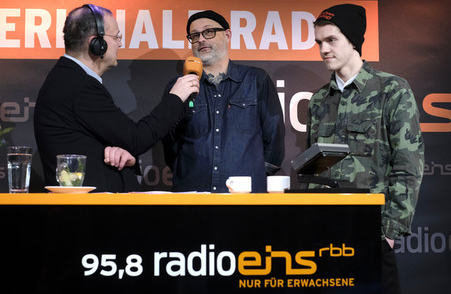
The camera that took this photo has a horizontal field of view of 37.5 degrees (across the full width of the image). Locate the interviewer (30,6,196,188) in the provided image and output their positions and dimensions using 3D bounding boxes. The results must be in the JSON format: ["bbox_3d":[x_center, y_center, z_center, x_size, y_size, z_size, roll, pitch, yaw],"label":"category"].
[{"bbox_3d":[-0.434,0.339,2.472,0.640,1.780,0.520,2,-5,-22],"label":"interviewer"}]

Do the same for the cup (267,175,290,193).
[{"bbox_3d":[0.184,0.133,2.310,0.080,0.060,0.100,0,-5,0],"label":"cup"}]

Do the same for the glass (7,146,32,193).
[{"bbox_3d":[-0.657,0.072,2.120,0.080,0.150,0.080,0,-5,0],"label":"glass"}]

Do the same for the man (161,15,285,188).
[{"bbox_3d":[-0.009,0.324,2.800,0.550,1.840,0.360,-1,-5,10],"label":"man"}]

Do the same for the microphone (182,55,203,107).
[{"bbox_3d":[-0.128,-0.253,2.600,0.078,0.215,0.078,2,-28,0],"label":"microphone"}]

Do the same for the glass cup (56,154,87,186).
[{"bbox_3d":[-0.492,0.077,2.120,0.092,0.105,0.100,0,-5,0],"label":"glass cup"}]

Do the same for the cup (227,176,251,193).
[{"bbox_3d":[0.045,0.133,2.310,0.105,0.060,0.080,5,-7,-45],"label":"cup"}]

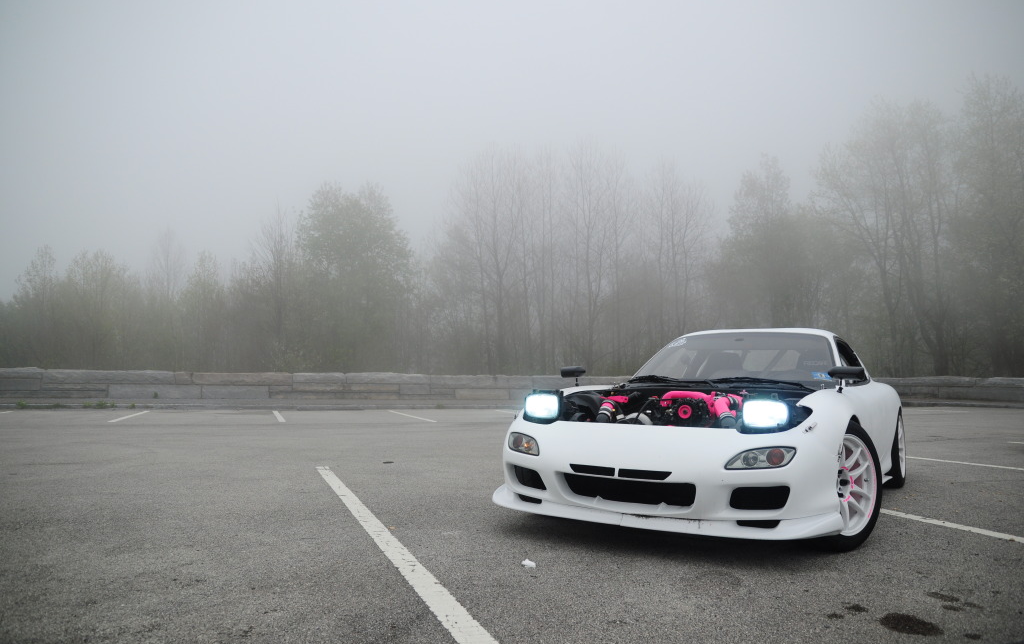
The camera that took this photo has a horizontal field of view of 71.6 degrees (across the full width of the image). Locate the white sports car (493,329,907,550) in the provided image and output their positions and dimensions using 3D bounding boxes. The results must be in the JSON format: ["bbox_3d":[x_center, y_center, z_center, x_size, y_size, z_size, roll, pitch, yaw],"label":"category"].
[{"bbox_3d":[1.623,0.637,4.984,1.790,1.200,4.290,-3,-5,33],"label":"white sports car"}]

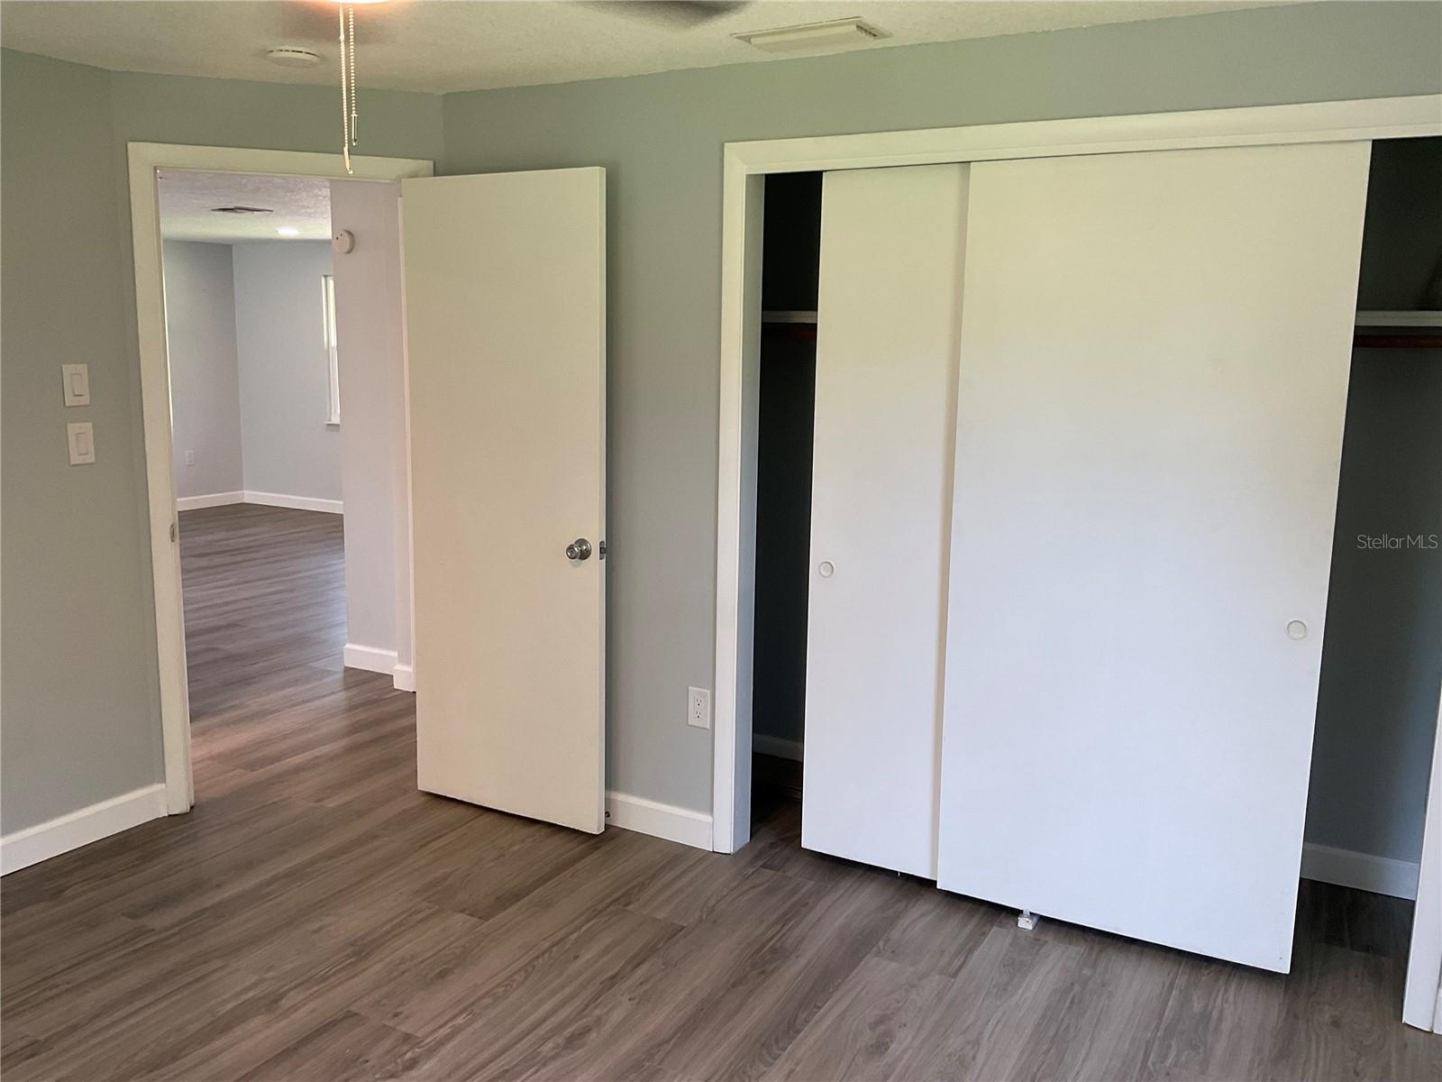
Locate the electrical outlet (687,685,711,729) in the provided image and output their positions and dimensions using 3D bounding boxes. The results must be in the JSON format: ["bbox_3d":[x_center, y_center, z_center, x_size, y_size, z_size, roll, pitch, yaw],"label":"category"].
[{"bbox_3d":[-0.067,0.514,3.713,0.074,0.120,0.011,6,11,28],"label":"electrical outlet"}]

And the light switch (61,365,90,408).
[{"bbox_3d":[-1.895,-0.458,3.554,0.012,0.118,0.074,6,11,29],"label":"light switch"}]

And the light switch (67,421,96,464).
[{"bbox_3d":[-1.897,-0.288,3.585,0.012,0.118,0.074,6,11,29],"label":"light switch"}]

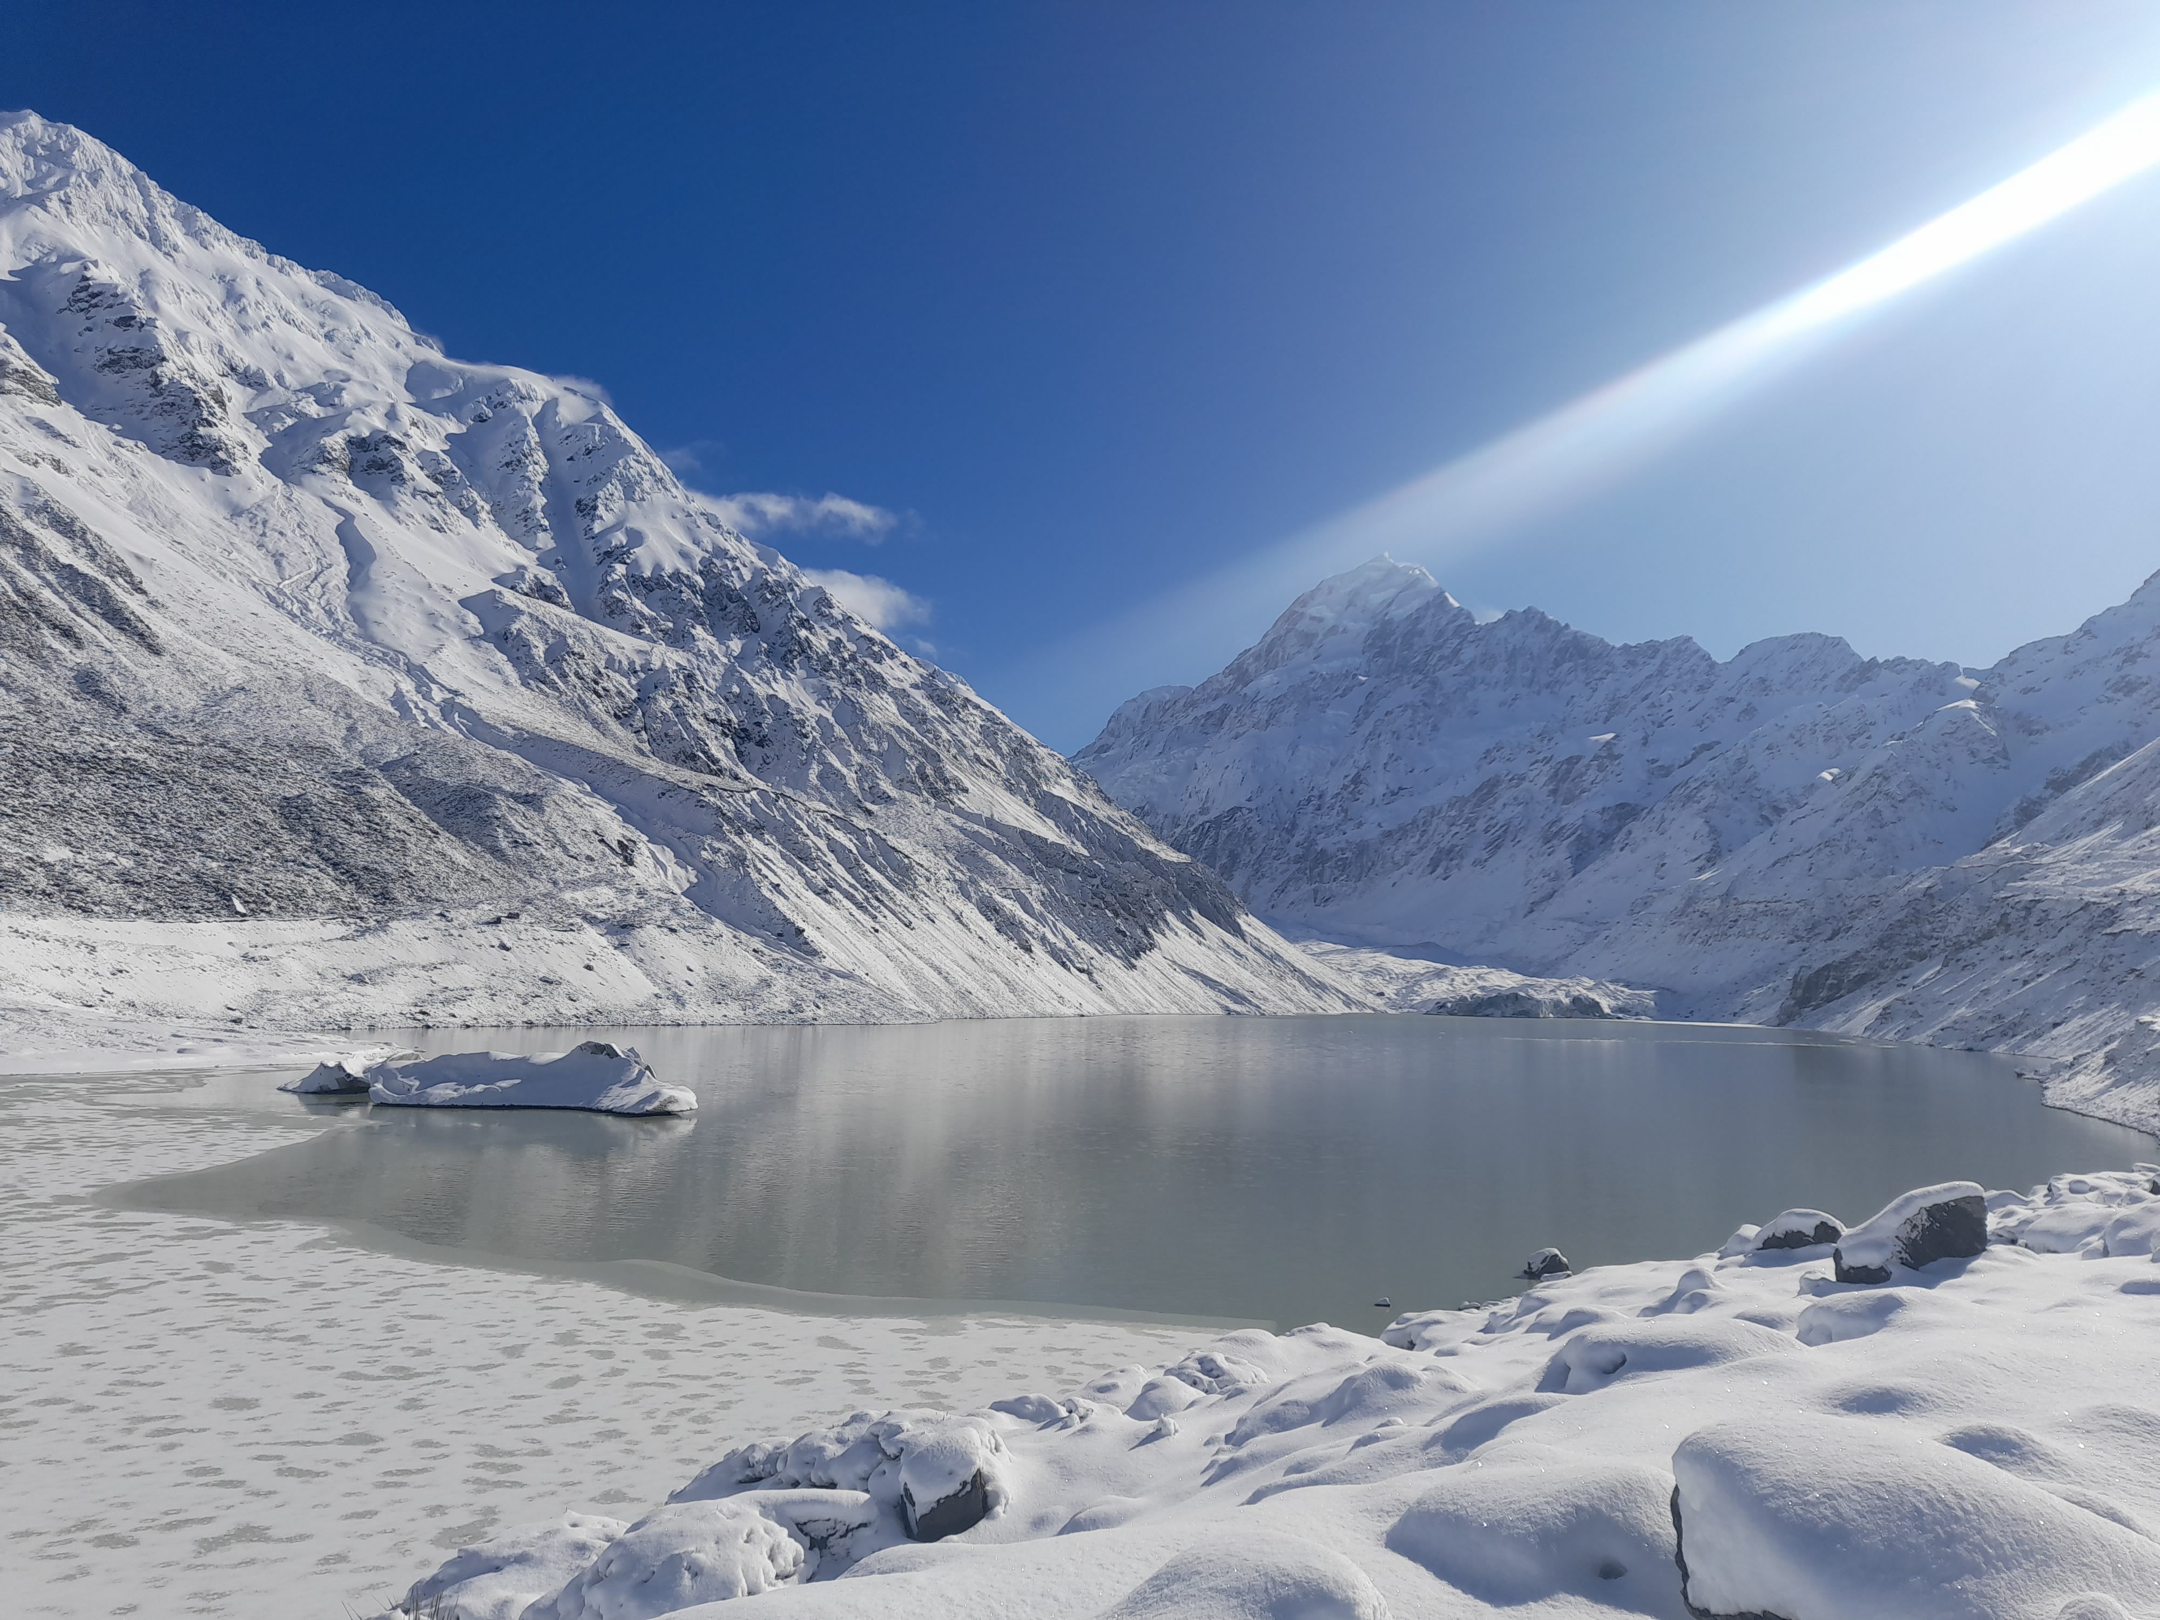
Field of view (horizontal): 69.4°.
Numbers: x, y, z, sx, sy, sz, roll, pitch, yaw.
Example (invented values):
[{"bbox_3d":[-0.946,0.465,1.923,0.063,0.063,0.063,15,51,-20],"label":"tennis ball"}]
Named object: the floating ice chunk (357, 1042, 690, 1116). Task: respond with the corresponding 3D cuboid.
[{"bbox_3d":[-29.300,14.481,85.144,18.200,3.600,7.500,-3,-8,23],"label":"floating ice chunk"}]

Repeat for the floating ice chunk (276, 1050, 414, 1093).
[{"bbox_3d":[-48.600,17.191,102.137,8.000,2.600,5.000,-2,-8,15],"label":"floating ice chunk"}]

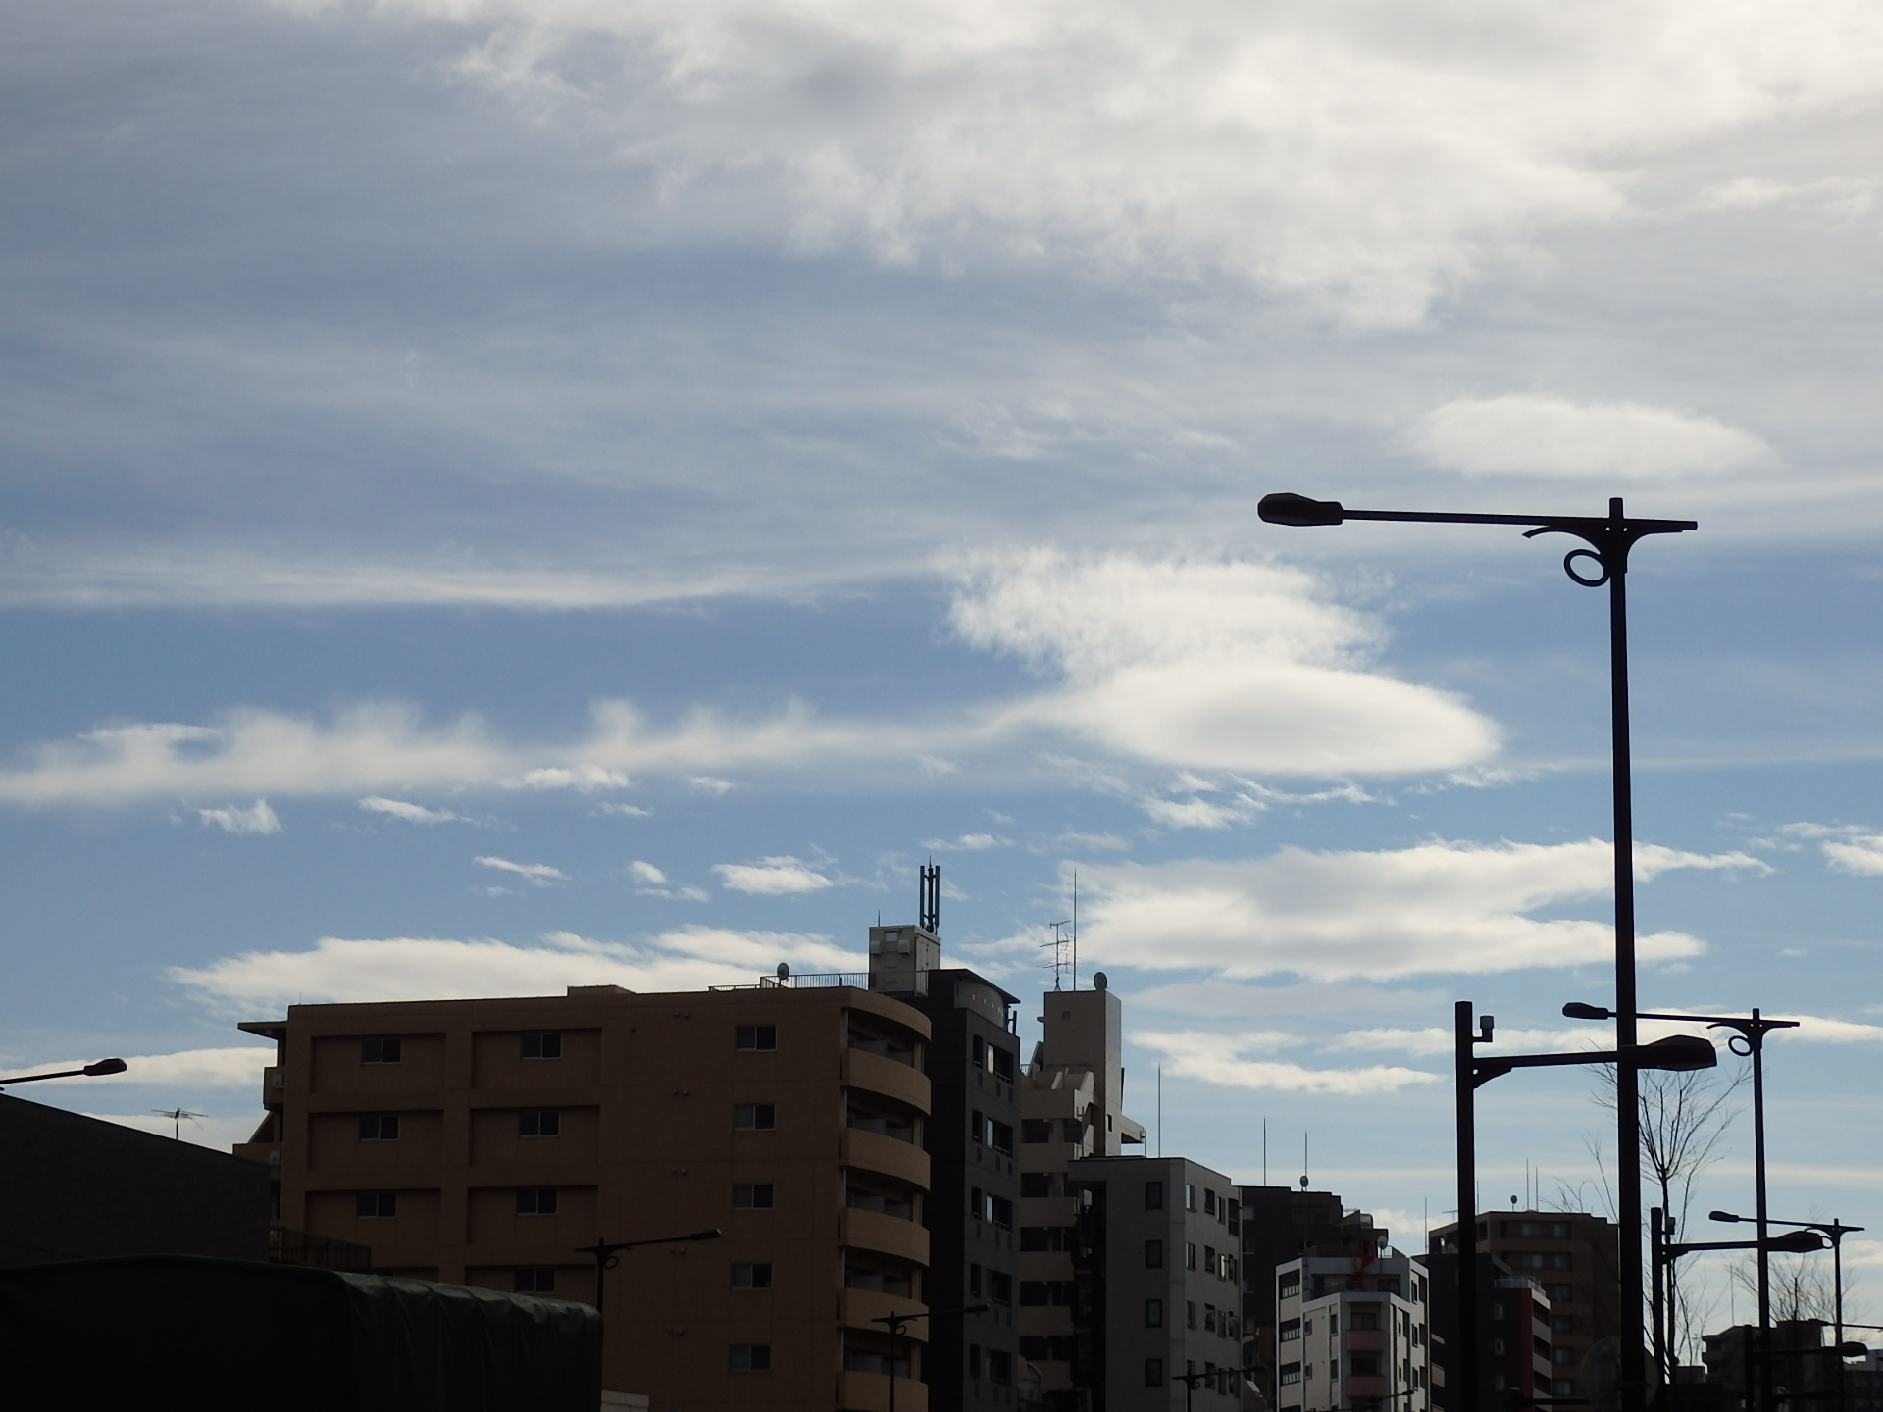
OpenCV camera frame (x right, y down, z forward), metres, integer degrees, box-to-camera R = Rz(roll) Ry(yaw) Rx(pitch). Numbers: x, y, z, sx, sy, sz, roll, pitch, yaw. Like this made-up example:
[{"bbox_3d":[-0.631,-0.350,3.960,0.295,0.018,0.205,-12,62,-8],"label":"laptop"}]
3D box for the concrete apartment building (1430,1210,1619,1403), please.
[{"bbox_3d":[54.020,64.510,368.950,11.600,32.800,20.900,2,-12,-8],"label":"concrete apartment building"}]

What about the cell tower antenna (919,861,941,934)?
[{"bbox_3d":[-0.460,7.410,153.860,0.820,2.890,0.780,-2,-12,14],"label":"cell tower antenna"}]

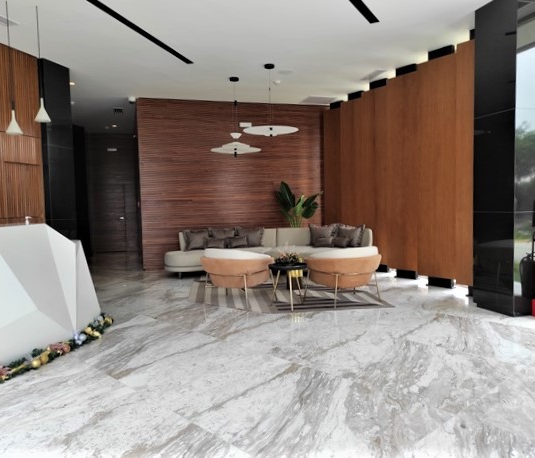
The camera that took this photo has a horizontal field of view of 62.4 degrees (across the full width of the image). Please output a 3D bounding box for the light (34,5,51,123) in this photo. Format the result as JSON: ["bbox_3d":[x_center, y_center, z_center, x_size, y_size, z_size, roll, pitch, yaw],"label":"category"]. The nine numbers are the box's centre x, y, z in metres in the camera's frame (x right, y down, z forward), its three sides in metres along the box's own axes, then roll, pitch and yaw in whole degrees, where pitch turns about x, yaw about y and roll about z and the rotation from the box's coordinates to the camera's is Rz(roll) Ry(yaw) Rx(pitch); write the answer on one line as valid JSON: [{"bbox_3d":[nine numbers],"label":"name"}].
[{"bbox_3d":[-2.515,-1.815,4.872,0.180,1.270,0.180,-1,3,0],"label":"light"}]

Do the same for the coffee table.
[{"bbox_3d":[0.276,0.761,5.982,0.530,0.545,0.530,-1,3,0],"label":"coffee table"}]

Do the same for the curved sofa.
[{"bbox_3d":[0.069,0.453,8.764,4.000,0.820,1.150,-1,3,0],"label":"curved sofa"}]

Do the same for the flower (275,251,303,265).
[{"bbox_3d":[0.288,0.399,5.960,0.370,0.180,0.320,-1,3,0],"label":"flower"}]

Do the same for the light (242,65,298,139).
[{"bbox_3d":[0.053,-2.073,7.170,0.900,1.140,0.900,-1,3,0],"label":"light"}]

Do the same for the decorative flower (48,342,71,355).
[{"bbox_3d":[-1.973,1.134,4.194,0.130,0.100,0.180,0,4,19],"label":"decorative flower"}]

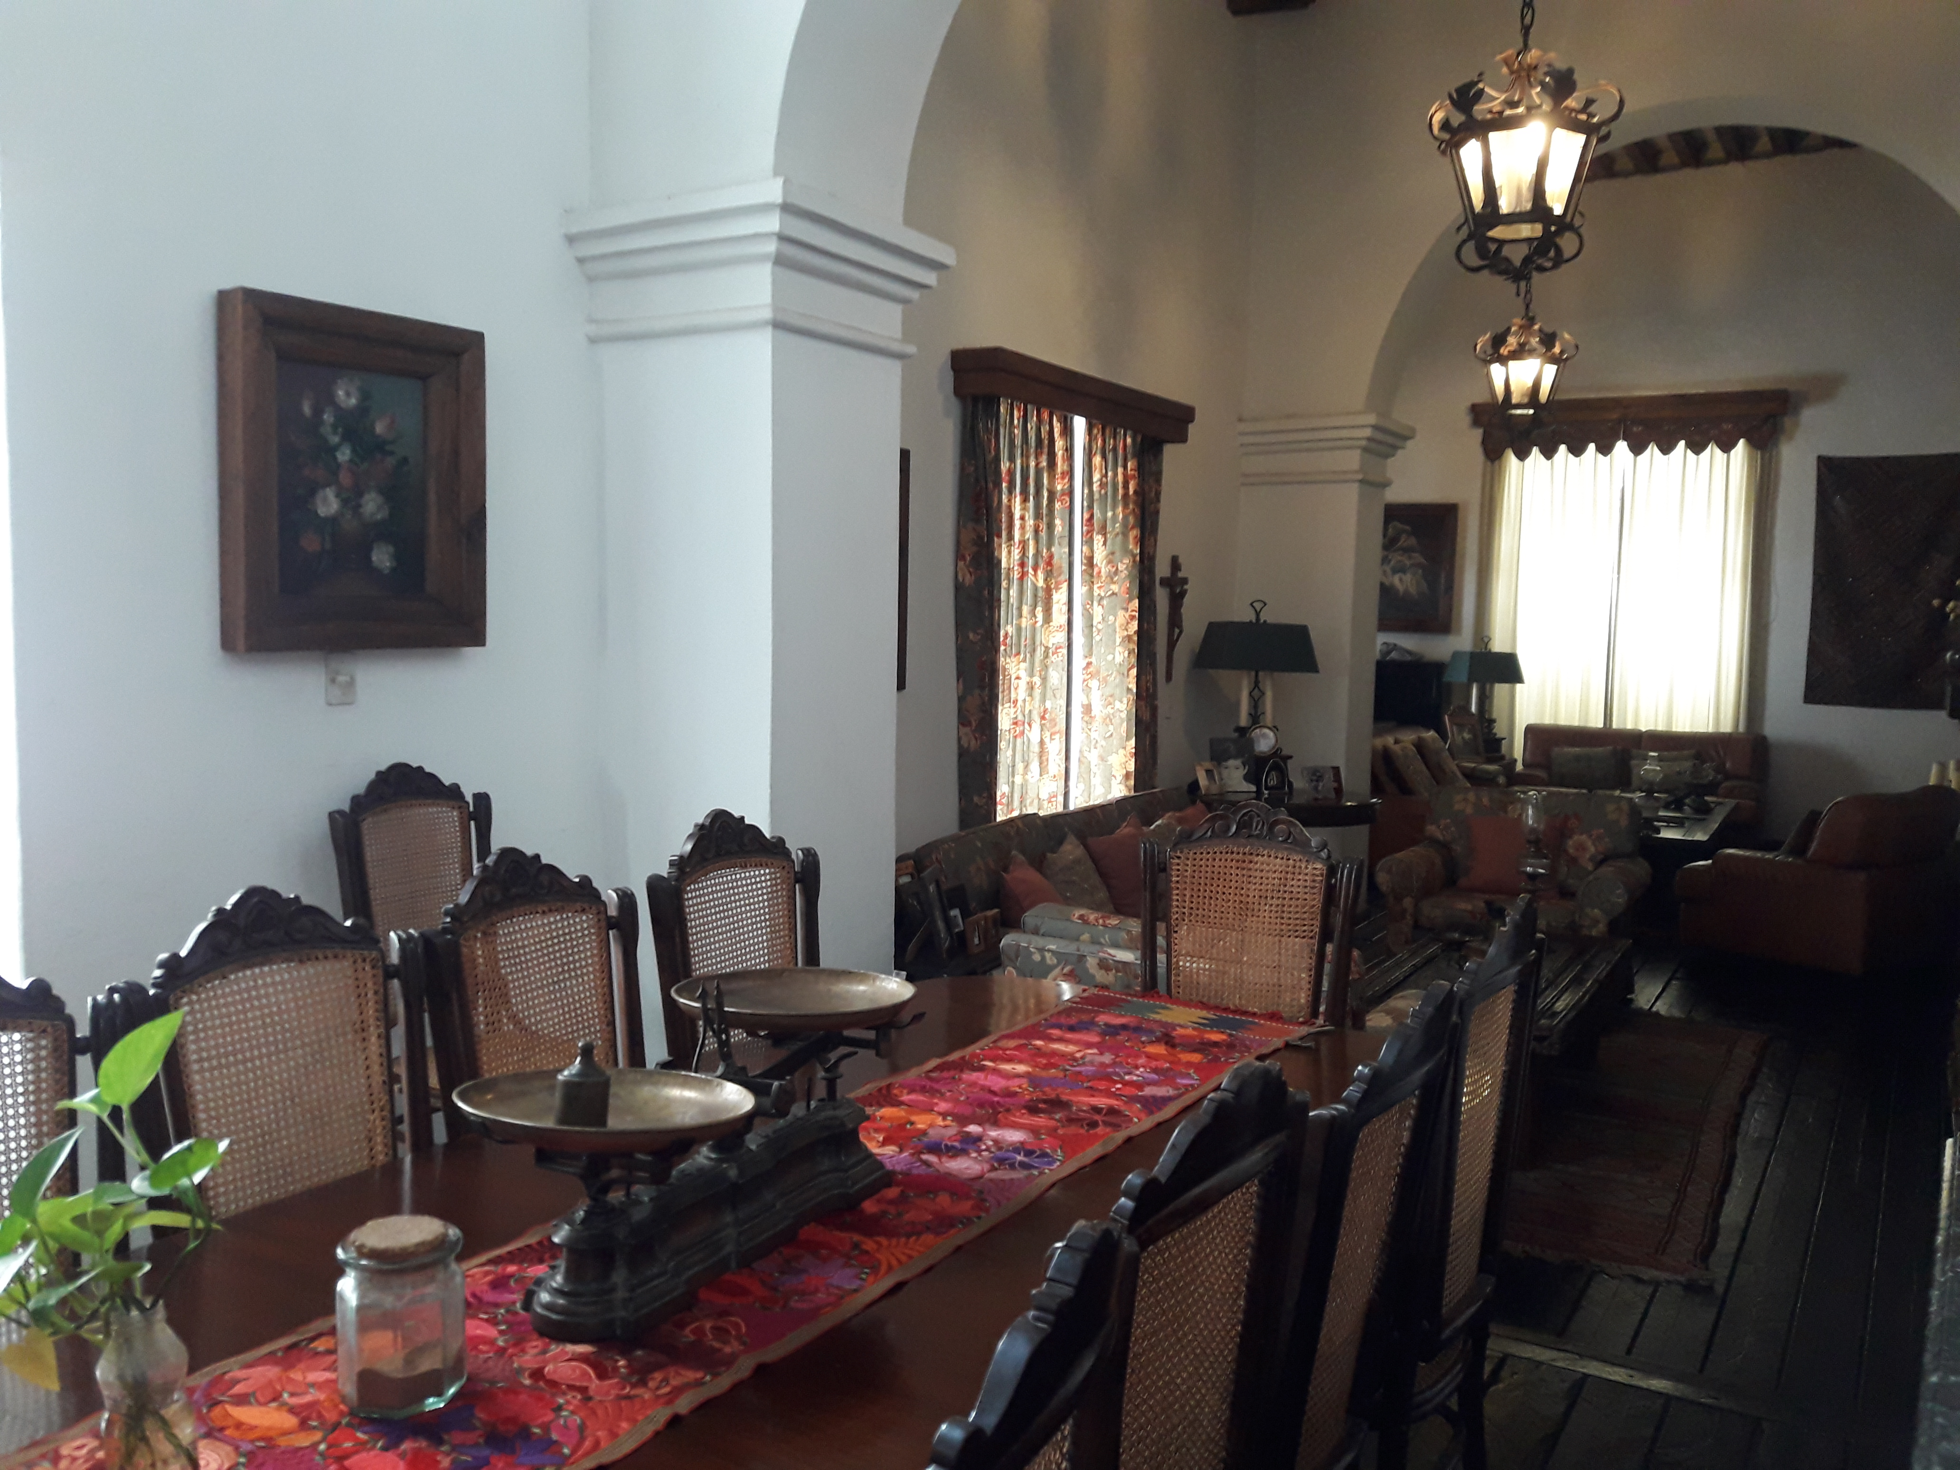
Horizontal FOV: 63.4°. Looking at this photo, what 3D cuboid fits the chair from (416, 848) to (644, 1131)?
[{"bbox_3d":[-0.536,0.797,2.556,0.550,1.170,0.470,4,5,34],"label":"chair"}]

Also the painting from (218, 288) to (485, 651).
[{"bbox_3d":[-1.354,-0.554,3.468,0.091,0.724,0.611,4,5,31],"label":"painting"}]

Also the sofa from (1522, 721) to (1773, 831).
[{"bbox_3d":[4.887,0.366,11.874,1.730,0.800,0.880,4,5,32],"label":"sofa"}]

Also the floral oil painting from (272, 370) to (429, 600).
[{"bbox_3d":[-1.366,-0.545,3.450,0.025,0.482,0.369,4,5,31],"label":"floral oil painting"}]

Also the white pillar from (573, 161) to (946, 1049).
[{"bbox_3d":[-0.570,-0.102,4.254,0.673,2.447,0.761,4,5,31],"label":"white pillar"}]

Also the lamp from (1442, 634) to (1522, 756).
[{"bbox_3d":[3.925,-0.297,12.298,0.580,0.935,0.300,-1,5,-24],"label":"lamp"}]

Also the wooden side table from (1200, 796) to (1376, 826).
[{"bbox_3d":[1.406,0.605,7.387,0.860,0.607,0.860,4,5,31],"label":"wooden side table"}]

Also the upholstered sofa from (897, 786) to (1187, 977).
[{"bbox_3d":[0.634,0.652,5.810,0.920,0.736,2.400,4,5,31],"label":"upholstered sofa"}]

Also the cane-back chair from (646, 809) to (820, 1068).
[{"bbox_3d":[-0.280,0.765,3.032,0.550,1.170,0.480,5,6,37],"label":"cane-back chair"}]

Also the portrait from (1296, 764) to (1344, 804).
[{"bbox_3d":[1.671,0.236,7.681,0.210,0.190,0.060,2,-7,16],"label":"portrait"}]

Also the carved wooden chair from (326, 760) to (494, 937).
[{"bbox_3d":[-1.073,0.622,3.548,0.540,1.100,0.460,4,5,31],"label":"carved wooden chair"}]

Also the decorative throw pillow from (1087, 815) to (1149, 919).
[{"bbox_3d":[0.585,0.527,6.504,0.160,0.430,0.430,-23,-12,38],"label":"decorative throw pillow"}]

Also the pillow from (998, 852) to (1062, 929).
[{"bbox_3d":[0.209,0.568,6.010,0.160,0.400,0.400,-25,-10,31],"label":"pillow"}]

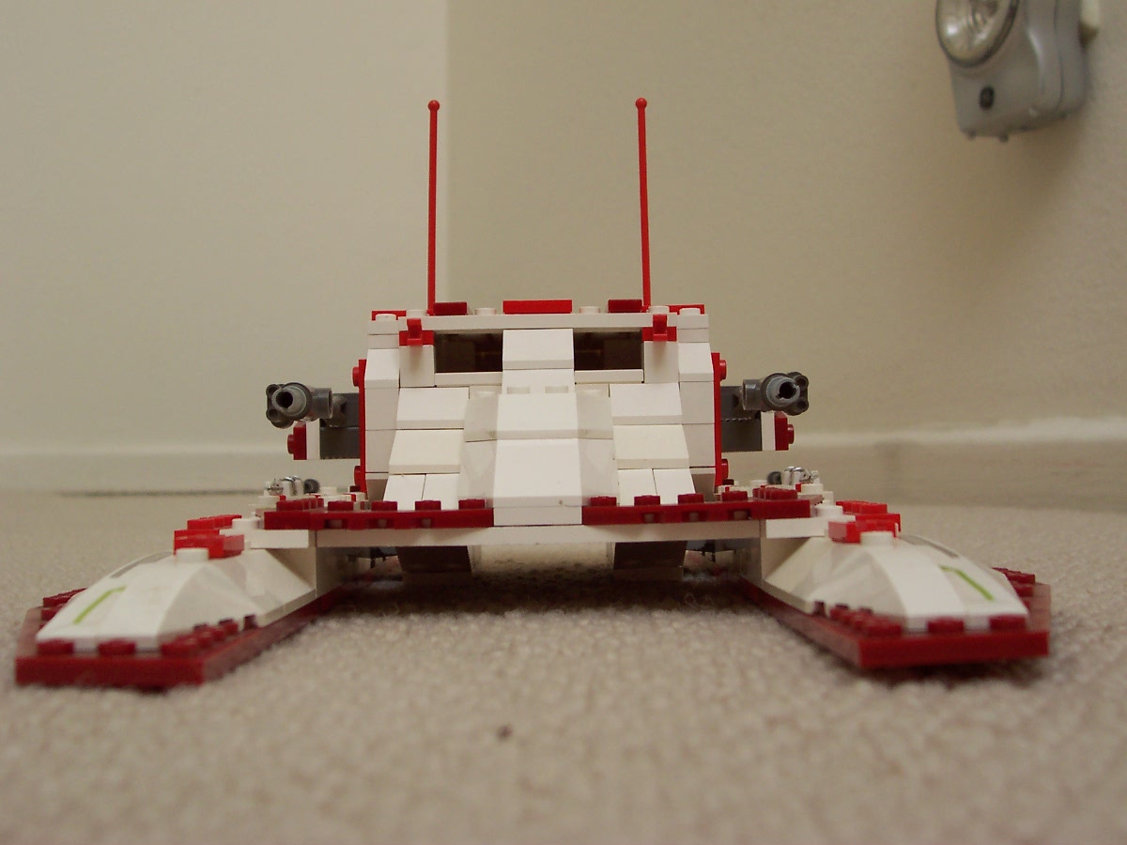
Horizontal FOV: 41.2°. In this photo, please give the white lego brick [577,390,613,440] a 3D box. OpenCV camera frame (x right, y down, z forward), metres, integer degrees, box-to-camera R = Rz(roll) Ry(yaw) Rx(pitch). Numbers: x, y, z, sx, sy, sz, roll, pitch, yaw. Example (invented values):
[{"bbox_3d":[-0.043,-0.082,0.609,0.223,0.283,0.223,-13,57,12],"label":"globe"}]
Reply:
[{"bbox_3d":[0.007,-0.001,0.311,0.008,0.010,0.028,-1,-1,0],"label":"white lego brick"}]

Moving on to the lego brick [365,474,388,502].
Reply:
[{"bbox_3d":[-0.041,0.016,0.350,0.008,0.010,0.014,-1,-1,0],"label":"lego brick"}]

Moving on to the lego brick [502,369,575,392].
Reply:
[{"bbox_3d":[-0.005,-0.007,0.335,0.016,0.010,0.016,-1,-1,0],"label":"lego brick"}]

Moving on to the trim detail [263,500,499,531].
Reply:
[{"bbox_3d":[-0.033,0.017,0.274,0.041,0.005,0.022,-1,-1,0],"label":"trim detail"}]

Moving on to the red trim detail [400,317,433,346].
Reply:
[{"bbox_3d":[-0.034,-0.021,0.346,0.008,0.006,0.012,-1,-1,0],"label":"red trim detail"}]

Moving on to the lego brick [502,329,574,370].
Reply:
[{"bbox_3d":[-0.006,-0.016,0.346,0.016,0.010,0.016,-1,-2,-1],"label":"lego brick"}]

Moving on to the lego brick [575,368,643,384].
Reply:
[{"bbox_3d":[0.010,-0.010,0.348,0.016,0.003,0.009,-1,-1,0],"label":"lego brick"}]

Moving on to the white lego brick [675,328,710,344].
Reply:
[{"bbox_3d":[0.030,-0.020,0.357,0.008,0.003,0.009,-1,-1,0],"label":"white lego brick"}]

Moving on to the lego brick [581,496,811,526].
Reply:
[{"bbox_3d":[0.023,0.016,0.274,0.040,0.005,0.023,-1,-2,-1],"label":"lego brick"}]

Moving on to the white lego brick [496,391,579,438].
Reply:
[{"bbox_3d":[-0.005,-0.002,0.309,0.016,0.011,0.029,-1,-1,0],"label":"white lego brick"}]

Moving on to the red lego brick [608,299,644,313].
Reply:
[{"bbox_3d":[0.014,-0.027,0.354,0.008,0.003,0.011,-1,-2,-1],"label":"red lego brick"}]

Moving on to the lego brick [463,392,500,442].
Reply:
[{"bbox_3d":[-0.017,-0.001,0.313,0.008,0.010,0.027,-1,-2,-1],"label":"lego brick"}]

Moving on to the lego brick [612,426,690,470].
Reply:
[{"bbox_3d":[0.019,0.005,0.331,0.016,0.010,0.023,-1,-1,0],"label":"lego brick"}]

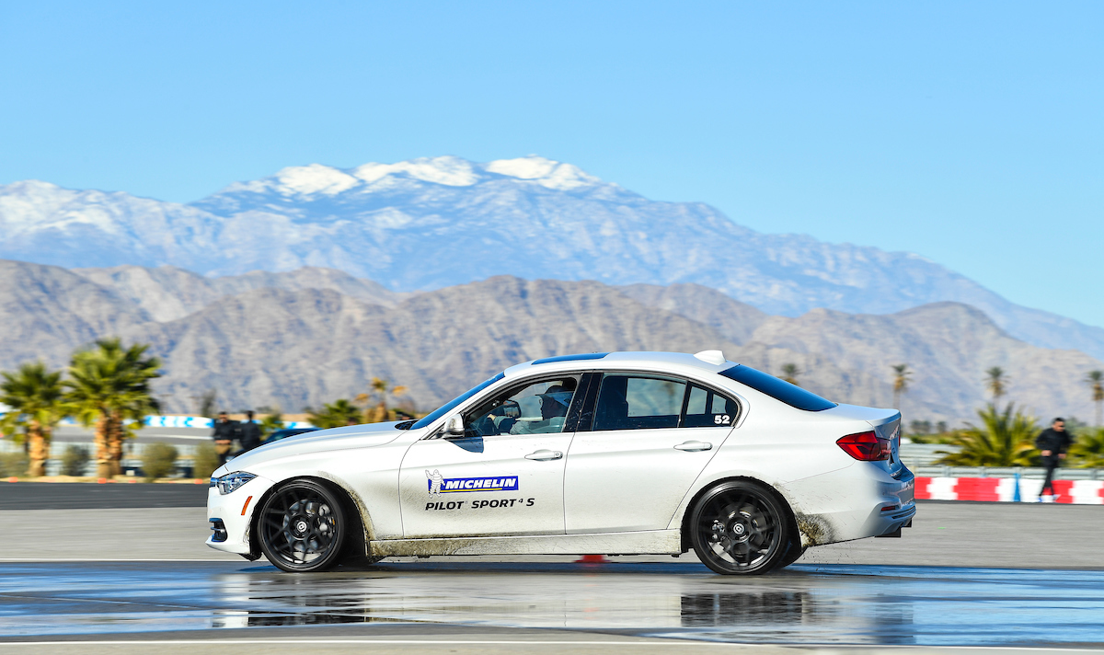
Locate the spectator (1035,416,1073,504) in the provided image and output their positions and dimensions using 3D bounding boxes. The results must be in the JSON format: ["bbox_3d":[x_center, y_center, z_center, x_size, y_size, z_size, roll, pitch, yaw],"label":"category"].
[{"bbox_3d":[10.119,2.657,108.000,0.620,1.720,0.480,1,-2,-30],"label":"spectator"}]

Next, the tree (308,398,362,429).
[{"bbox_3d":[-6.487,3.305,160.000,1.800,2.450,1.800,0,-1,0],"label":"tree"}]

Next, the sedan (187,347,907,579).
[{"bbox_3d":[0.050,0.872,35.000,4.640,1.430,1.830,0,-1,8],"label":"sedan"}]

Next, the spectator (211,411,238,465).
[{"bbox_3d":[-7.945,2.942,130.000,0.520,1.750,0.360,0,-1,-6],"label":"spectator"}]

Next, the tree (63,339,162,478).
[{"bbox_3d":[-12.116,2.258,148.000,2.750,3.900,2.700,0,-1,0],"label":"tree"}]

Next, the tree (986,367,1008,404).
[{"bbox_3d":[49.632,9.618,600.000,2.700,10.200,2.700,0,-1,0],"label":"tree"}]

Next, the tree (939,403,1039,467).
[{"bbox_3d":[10.331,2.863,127.000,2.500,2.150,2.400,0,-1,0],"label":"tree"}]

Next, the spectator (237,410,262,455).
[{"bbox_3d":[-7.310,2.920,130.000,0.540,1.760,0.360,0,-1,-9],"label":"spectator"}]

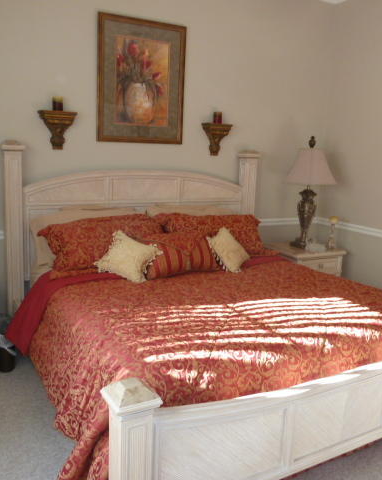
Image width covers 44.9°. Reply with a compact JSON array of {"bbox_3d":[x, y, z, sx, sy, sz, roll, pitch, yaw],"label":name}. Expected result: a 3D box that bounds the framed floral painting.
[{"bbox_3d":[-0.375,-1.224,3.611,0.729,0.916,0.035,-4,12,-29],"label":"framed floral painting"}]

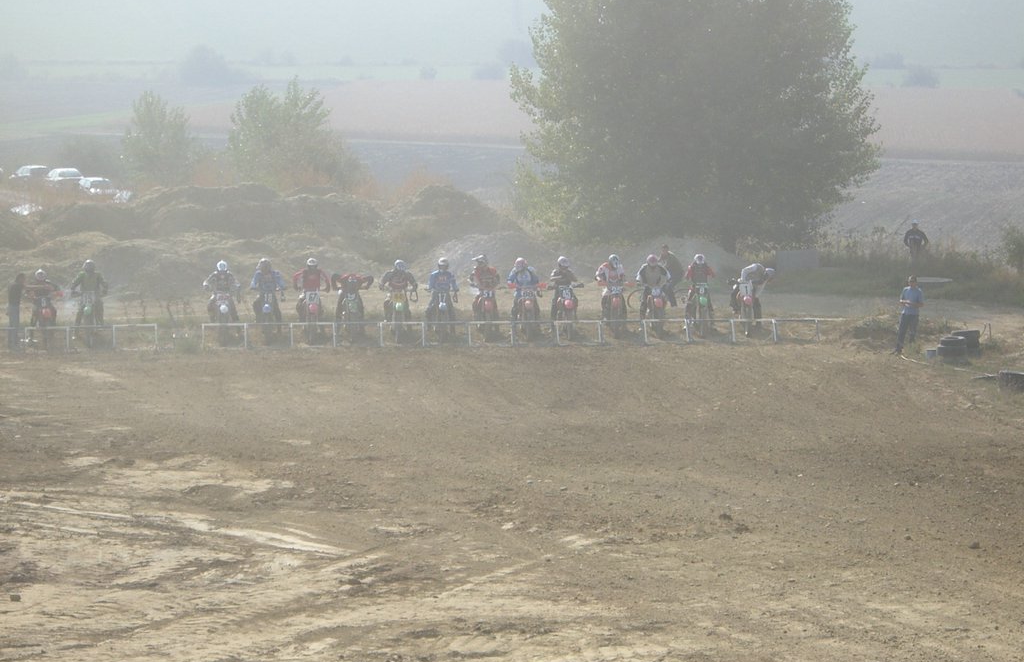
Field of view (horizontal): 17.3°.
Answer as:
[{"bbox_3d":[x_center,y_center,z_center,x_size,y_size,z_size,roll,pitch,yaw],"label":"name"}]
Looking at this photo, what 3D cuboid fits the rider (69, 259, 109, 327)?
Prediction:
[{"bbox_3d":[-9.686,-0.726,77.129,0.850,1.758,0.800,0,6,-4],"label":"rider"}]

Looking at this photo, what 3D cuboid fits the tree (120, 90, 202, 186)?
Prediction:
[{"bbox_3d":[-20.152,-11.015,195.000,4.800,5.800,4.700,-1,6,-5],"label":"tree"}]

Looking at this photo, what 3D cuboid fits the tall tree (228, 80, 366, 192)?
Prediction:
[{"bbox_3d":[-11.093,-9.869,172.000,6.900,6.100,6.500,-1,5,-9],"label":"tall tree"}]

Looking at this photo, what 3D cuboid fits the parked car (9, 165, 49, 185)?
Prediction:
[{"bbox_3d":[-27.385,-8.683,192.000,1.700,1.430,4.200,-2,5,-24],"label":"parked car"}]

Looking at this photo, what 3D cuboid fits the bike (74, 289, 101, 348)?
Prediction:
[{"bbox_3d":[-9.634,-0.339,76.797,0.800,1.230,2.100,0,6,-4],"label":"bike"}]

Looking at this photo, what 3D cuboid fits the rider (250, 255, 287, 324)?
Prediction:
[{"bbox_3d":[-5.689,-0.900,78.876,0.850,1.620,0.850,-1,6,-5],"label":"rider"}]

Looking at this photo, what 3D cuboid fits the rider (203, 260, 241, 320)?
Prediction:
[{"bbox_3d":[-6.777,-0.861,78.756,0.900,1.600,0.850,-1,6,-5],"label":"rider"}]

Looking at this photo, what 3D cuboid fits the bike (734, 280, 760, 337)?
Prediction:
[{"bbox_3d":[5.332,-0.563,77.765,0.800,1.230,2.100,0,6,-4],"label":"bike"}]

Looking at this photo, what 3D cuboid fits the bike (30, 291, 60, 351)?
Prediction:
[{"bbox_3d":[-10.551,-0.232,76.110,0.800,1.180,2.100,0,5,-4],"label":"bike"}]

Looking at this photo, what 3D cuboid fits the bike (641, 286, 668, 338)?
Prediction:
[{"bbox_3d":[3.335,-0.506,79.543,0.800,1.220,2.100,-1,6,-5],"label":"bike"}]

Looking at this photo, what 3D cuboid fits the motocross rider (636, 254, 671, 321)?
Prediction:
[{"bbox_3d":[3.347,-1.001,79.850,0.830,1.650,0.850,-1,6,-5],"label":"motocross rider"}]

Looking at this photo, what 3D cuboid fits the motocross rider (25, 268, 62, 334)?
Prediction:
[{"bbox_3d":[-10.589,-0.644,76.218,0.850,1.500,0.850,0,5,-4],"label":"motocross rider"}]

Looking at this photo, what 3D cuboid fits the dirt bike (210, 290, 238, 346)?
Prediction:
[{"bbox_3d":[-6.702,-0.336,78.449,0.800,1.220,2.100,-1,6,-5],"label":"dirt bike"}]

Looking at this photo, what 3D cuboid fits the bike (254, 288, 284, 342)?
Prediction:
[{"bbox_3d":[-5.718,-0.370,78.558,0.800,1.220,2.100,-1,6,-5],"label":"bike"}]

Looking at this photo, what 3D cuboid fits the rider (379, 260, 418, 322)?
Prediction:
[{"bbox_3d":[-2.611,-0.805,77.583,0.880,1.621,0.800,0,6,-4],"label":"rider"}]

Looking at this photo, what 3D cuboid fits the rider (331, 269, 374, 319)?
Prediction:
[{"bbox_3d":[-3.737,-0.687,79.074,0.980,1.350,0.950,-1,6,-5],"label":"rider"}]

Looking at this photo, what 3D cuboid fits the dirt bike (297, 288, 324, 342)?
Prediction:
[{"bbox_3d":[-4.572,-0.343,76.522,0.800,1.180,2.100,0,5,-4],"label":"dirt bike"}]

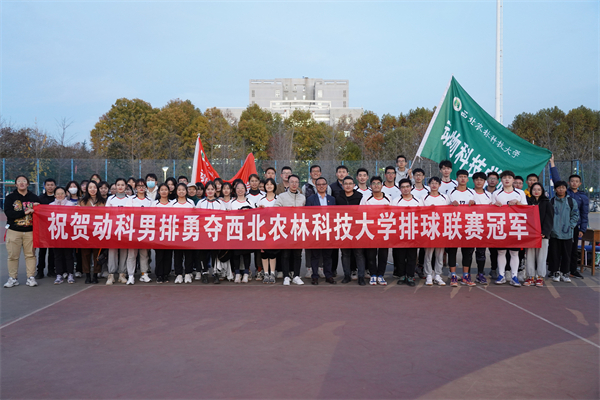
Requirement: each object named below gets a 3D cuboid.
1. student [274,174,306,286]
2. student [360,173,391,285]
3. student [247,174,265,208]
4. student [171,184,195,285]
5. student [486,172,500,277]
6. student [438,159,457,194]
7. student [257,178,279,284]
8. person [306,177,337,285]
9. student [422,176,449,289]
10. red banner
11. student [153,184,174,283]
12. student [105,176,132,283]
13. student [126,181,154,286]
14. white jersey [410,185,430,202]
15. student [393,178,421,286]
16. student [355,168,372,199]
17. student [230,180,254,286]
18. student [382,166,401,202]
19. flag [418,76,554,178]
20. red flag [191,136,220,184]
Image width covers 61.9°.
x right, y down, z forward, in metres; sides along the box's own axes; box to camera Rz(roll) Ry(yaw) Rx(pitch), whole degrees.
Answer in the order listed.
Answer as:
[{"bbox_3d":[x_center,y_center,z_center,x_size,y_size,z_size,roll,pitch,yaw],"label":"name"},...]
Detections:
[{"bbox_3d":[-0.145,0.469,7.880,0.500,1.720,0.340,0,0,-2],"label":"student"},{"bbox_3d":[1.206,0.480,7.880,0.500,1.700,0.340,0,0,3],"label":"student"},{"bbox_3d":[-0.763,0.451,8.434,0.460,1.764,0.360,0,1,0],"label":"student"},{"bbox_3d":[-1.854,0.529,7.991,0.430,1.591,0.380,0,1,-6],"label":"student"},{"bbox_3d":[3.393,0.432,8.766,0.500,1.846,0.360,0,1,5],"label":"student"},{"bbox_3d":[2.452,0.331,8.341,0.500,1.980,0.360,0,1,7],"label":"student"},{"bbox_3d":[-0.516,0.497,8.128,0.450,1.683,0.380,0,1,0],"label":"student"},{"bbox_3d":[0.353,0.488,8.085,0.540,1.711,0.380,0,1,0],"label":"person"},{"bbox_3d":[2.143,0.487,7.850,0.470,1.686,0.330,0,0,5],"label":"student"},{"bbox_3d":[-0.193,0.418,7.580,7.709,0.675,0.200,0,0,0],"label":"red banner"},{"bbox_3d":[-2.206,0.532,8.090,0.460,1.593,0.360,0,1,-3],"label":"student"},{"bbox_3d":[-2.871,0.494,7.930,0.450,1.670,0.320,0,0,-7],"label":"student"},{"bbox_3d":[-2.571,0.496,7.990,0.480,1.663,0.380,0,1,-3],"label":"student"},{"bbox_3d":[2.077,0.060,8.620,0.460,0.660,0.300,0,1,3],"label":"white jersey"},{"bbox_3d":[1.672,0.500,7.777,0.480,1.654,0.400,0,1,6],"label":"student"},{"bbox_3d":[1.067,0.401,8.400,0.480,1.853,0.330,0,0,2],"label":"student"},{"bbox_3d":[-0.924,0.515,8.035,0.430,1.618,0.380,0,1,-5],"label":"student"},{"bbox_3d":[1.546,0.380,8.450,0.480,1.893,0.330,0,0,3],"label":"student"},{"bbox_3d":[3.285,-1.226,8.950,2.400,1.950,0.400,0,1,9],"label":"flag"},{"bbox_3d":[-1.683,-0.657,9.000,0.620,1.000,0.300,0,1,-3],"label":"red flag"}]

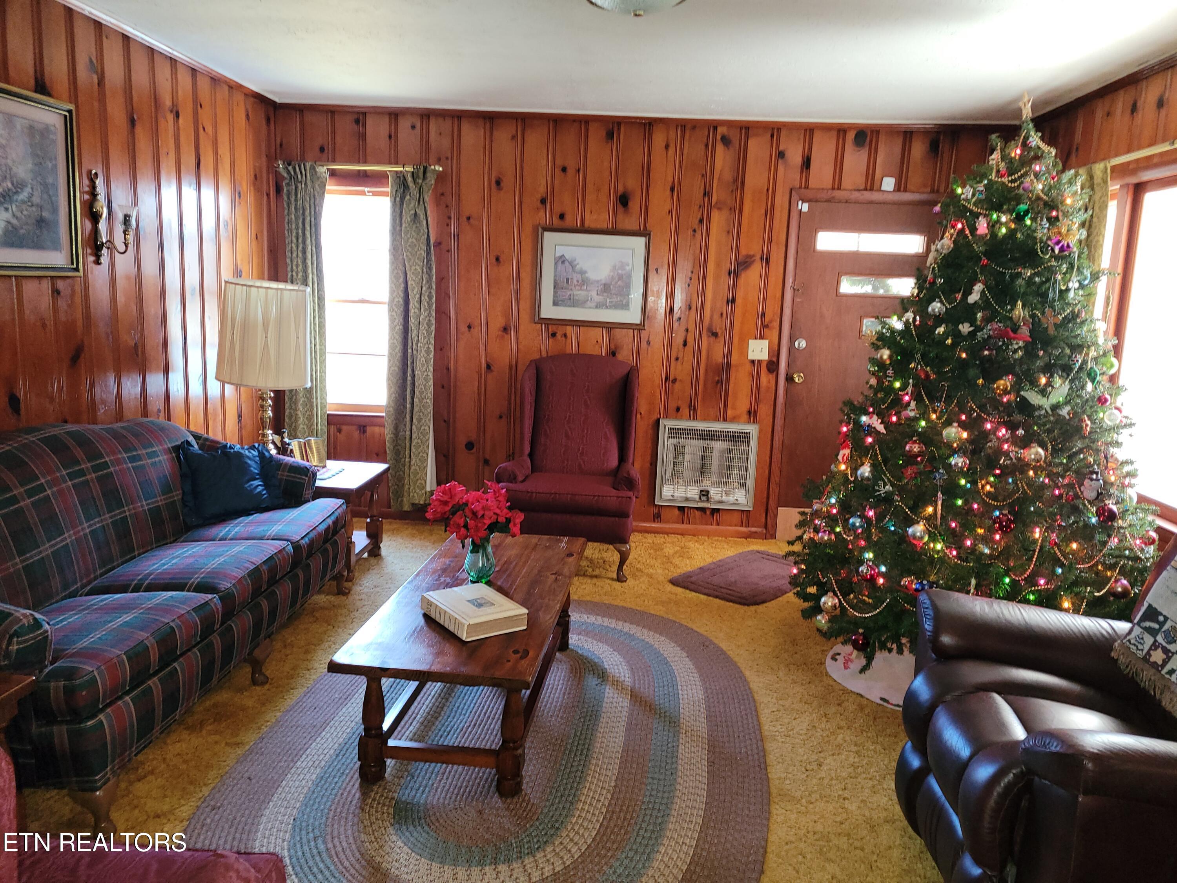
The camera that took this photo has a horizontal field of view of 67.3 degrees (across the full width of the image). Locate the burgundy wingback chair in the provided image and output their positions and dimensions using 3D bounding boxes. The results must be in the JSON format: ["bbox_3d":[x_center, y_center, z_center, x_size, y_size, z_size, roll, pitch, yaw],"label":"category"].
[{"bbox_3d":[-0.087,0.095,4.808,0.760,1.100,0.790,3,10,3],"label":"burgundy wingback chair"}]

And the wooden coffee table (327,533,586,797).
[{"bbox_3d":[-0.371,0.725,3.158,0.575,0.420,1.360,4,10,6],"label":"wooden coffee table"}]

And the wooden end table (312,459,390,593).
[{"bbox_3d":[-1.421,0.392,4.511,0.690,0.500,0.570,4,10,6],"label":"wooden end table"}]

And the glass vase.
[{"bbox_3d":[-0.386,0.419,3.172,0.115,0.177,0.115,4,10,6],"label":"glass vase"}]

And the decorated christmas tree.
[{"bbox_3d":[1.456,-0.115,3.267,1.250,2.200,1.250,4,10,6],"label":"decorated christmas tree"}]

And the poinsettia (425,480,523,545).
[{"bbox_3d":[-0.401,0.270,3.137,0.355,0.265,0.310,4,10,6],"label":"poinsettia"}]

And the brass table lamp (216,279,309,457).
[{"bbox_3d":[-1.582,-0.307,4.366,0.440,0.930,0.440,4,10,6],"label":"brass table lamp"}]

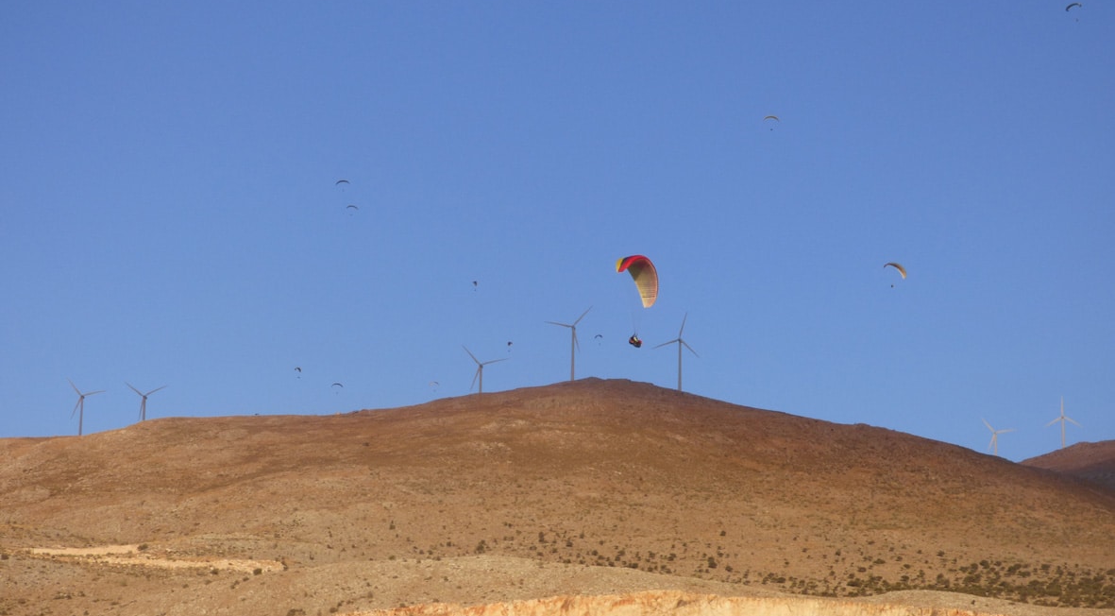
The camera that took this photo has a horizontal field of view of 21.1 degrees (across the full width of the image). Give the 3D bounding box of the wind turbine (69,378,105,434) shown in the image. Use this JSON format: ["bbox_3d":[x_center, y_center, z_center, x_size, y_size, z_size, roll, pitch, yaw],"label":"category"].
[{"bbox_3d":[-798.200,173.970,5077.660,71.300,113.400,14.000,-2,-11,12],"label":"wind turbine"}]

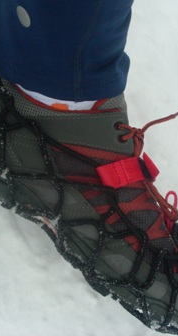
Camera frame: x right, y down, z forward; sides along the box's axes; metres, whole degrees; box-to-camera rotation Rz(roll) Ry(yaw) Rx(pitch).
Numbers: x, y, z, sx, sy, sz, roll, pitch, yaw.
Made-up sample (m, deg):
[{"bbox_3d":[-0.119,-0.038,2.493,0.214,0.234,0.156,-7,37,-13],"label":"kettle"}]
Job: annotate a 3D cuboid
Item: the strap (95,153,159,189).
[{"bbox_3d":[0.033,0.004,0.420,0.050,0.027,0.038,-14,6,14],"label":"strap"}]

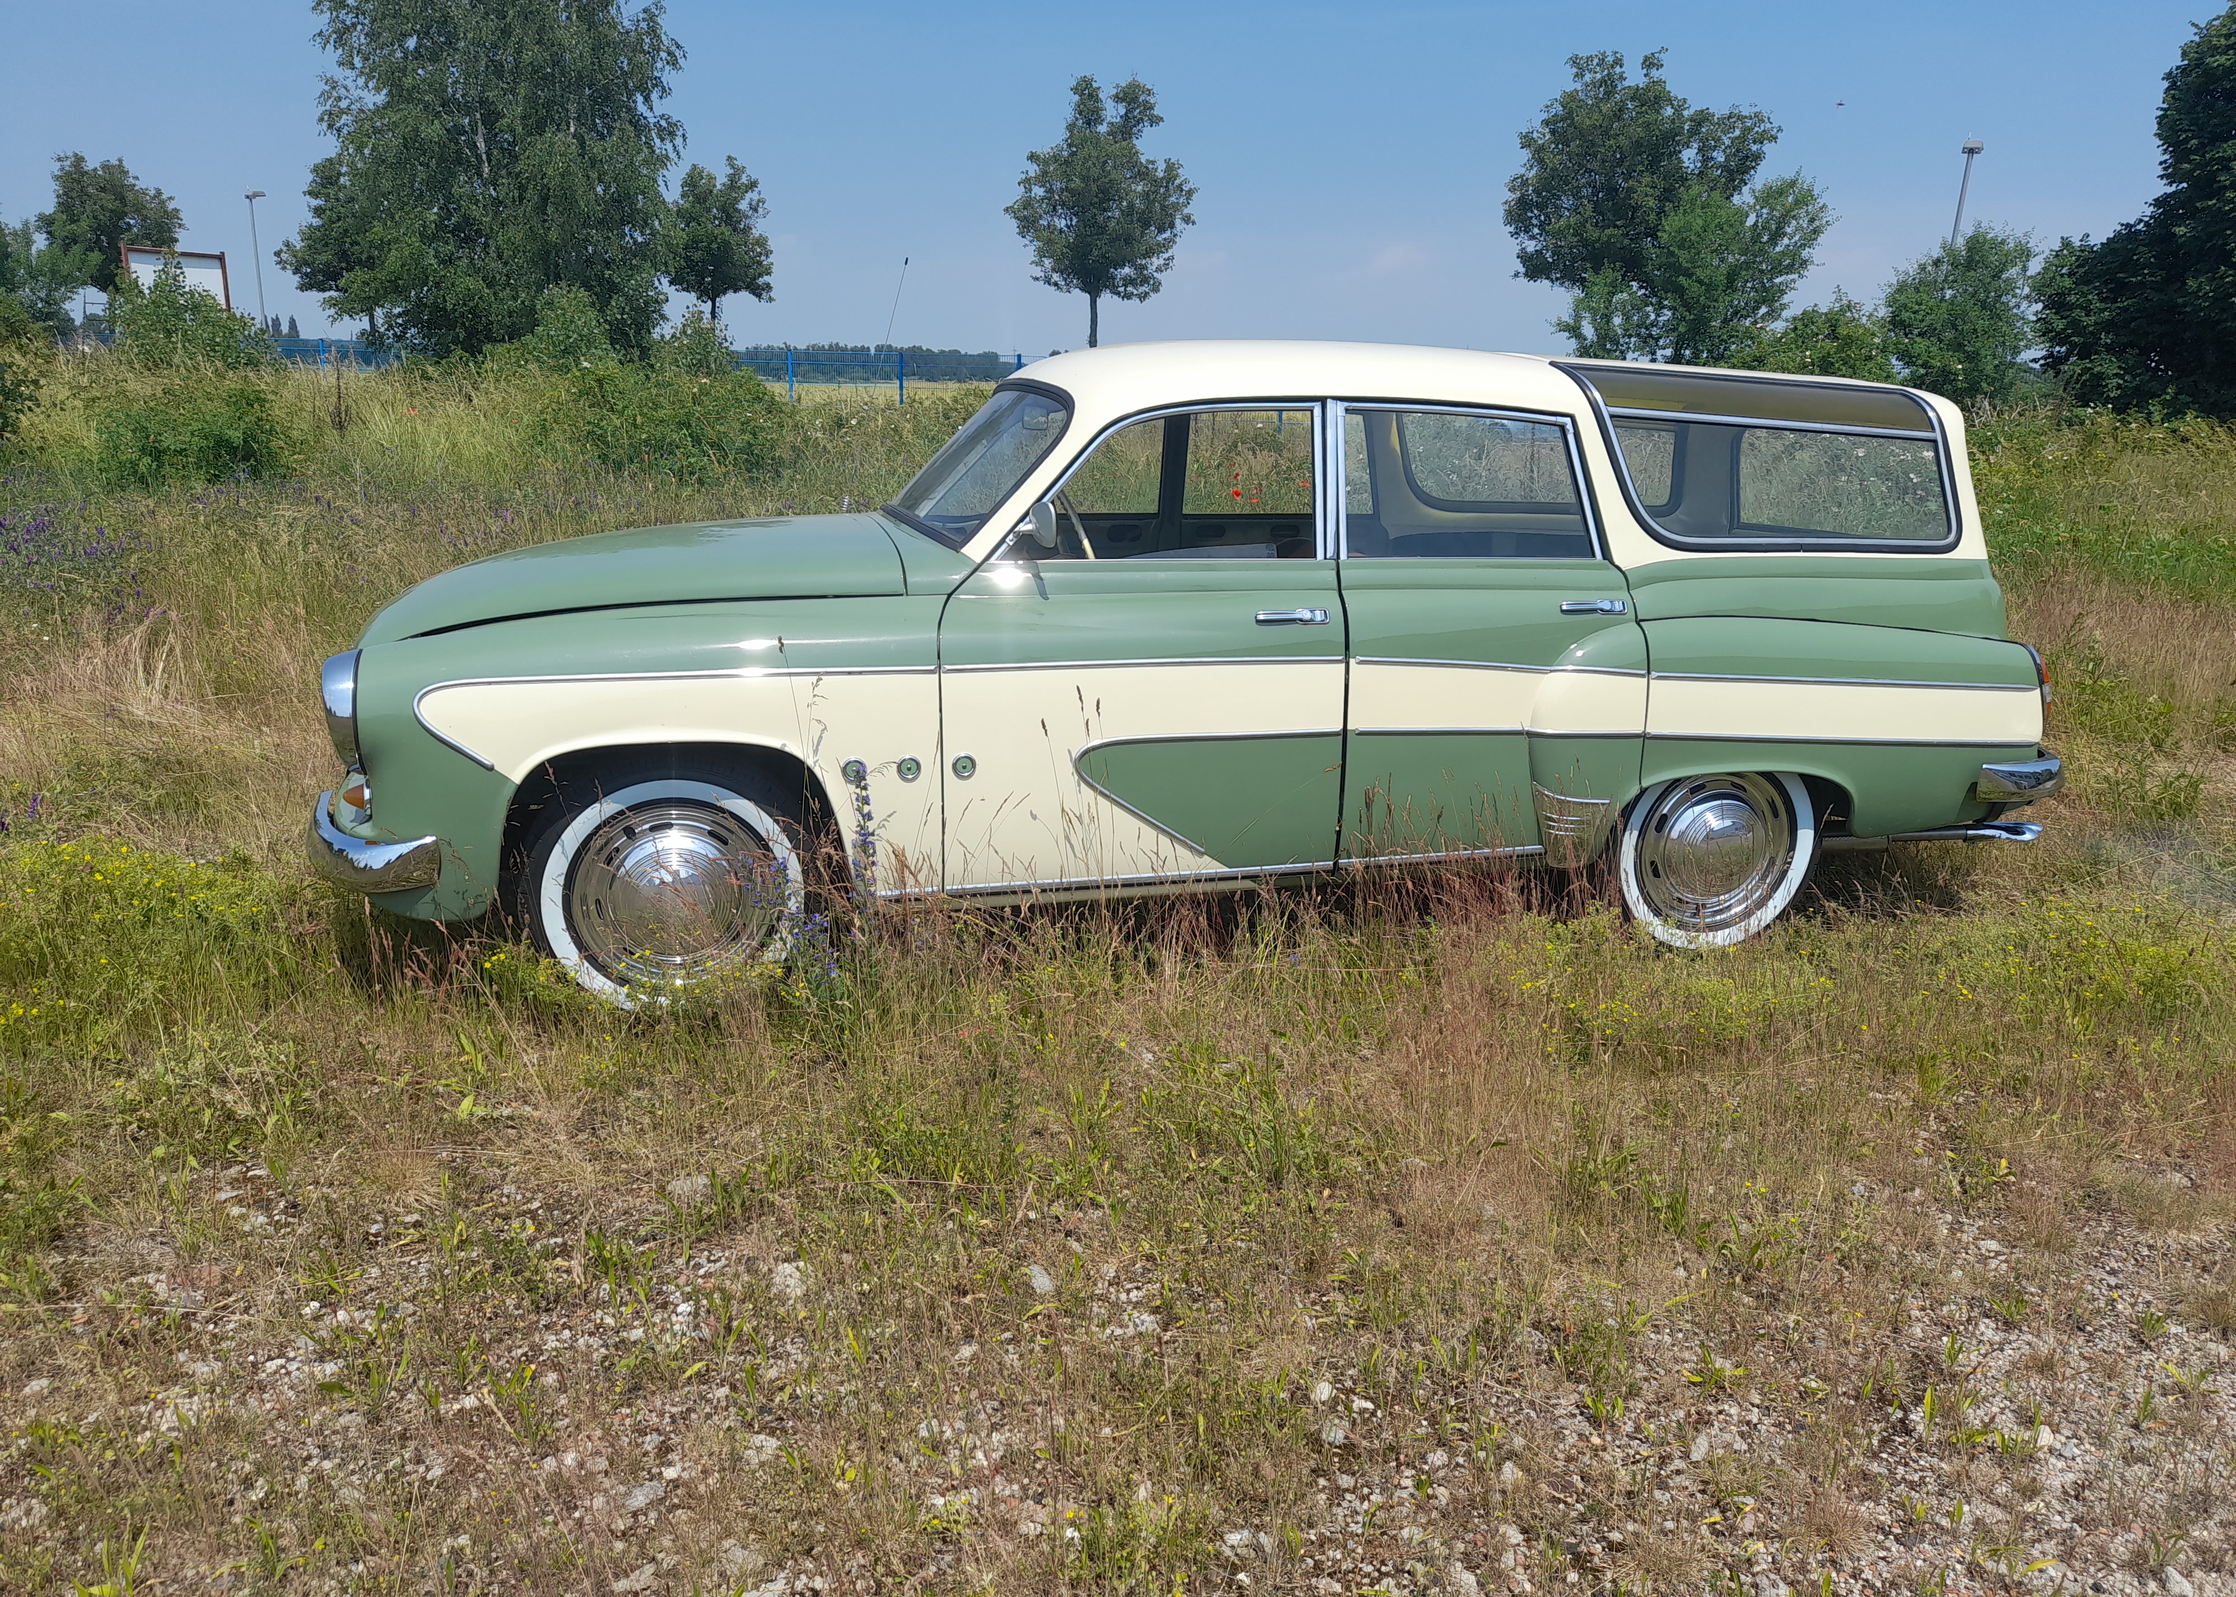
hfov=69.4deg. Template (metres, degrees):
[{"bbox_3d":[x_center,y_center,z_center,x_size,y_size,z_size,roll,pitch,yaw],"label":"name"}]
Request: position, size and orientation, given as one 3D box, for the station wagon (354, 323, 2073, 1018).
[{"bbox_3d":[0.290,-0.412,4.185,4.300,1.480,1.570,-3,15,-14],"label":"station wagon"}]

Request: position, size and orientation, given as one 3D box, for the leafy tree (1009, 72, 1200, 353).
[{"bbox_3d":[-0.384,-11.945,36.163,4.190,7.840,4.190,1,14,0],"label":"leafy tree"}]

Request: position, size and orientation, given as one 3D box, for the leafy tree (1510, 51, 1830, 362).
[{"bbox_3d":[10.184,-10.412,31.359,5.070,7.540,5.070,1,14,0],"label":"leafy tree"}]

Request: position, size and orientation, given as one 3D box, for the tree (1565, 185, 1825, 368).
[{"bbox_3d":[8.128,-6.576,23.061,3.670,4.210,3.670,1,14,0],"label":"tree"}]

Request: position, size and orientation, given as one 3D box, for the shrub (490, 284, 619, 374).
[{"bbox_3d":[-6.055,-4.450,17.462,1.350,2.130,1.350,1,14,0],"label":"shrub"}]

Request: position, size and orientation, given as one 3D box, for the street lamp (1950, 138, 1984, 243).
[{"bbox_3d":[16.783,-9.761,32.020,0.420,6.120,0.650,7,16,24],"label":"street lamp"}]

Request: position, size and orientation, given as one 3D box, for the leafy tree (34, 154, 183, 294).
[{"bbox_3d":[-32.139,-16.391,51.650,4.060,7.870,4.060,1,14,0],"label":"leafy tree"}]

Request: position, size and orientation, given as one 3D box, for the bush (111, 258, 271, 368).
[{"bbox_3d":[-13.954,-6.948,24.454,2.400,2.356,2.200,-6,17,-28],"label":"bush"}]

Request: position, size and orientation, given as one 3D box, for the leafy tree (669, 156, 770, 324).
[{"bbox_3d":[-10.227,-12.780,41.146,2.800,6.700,2.800,1,14,0],"label":"leafy tree"}]

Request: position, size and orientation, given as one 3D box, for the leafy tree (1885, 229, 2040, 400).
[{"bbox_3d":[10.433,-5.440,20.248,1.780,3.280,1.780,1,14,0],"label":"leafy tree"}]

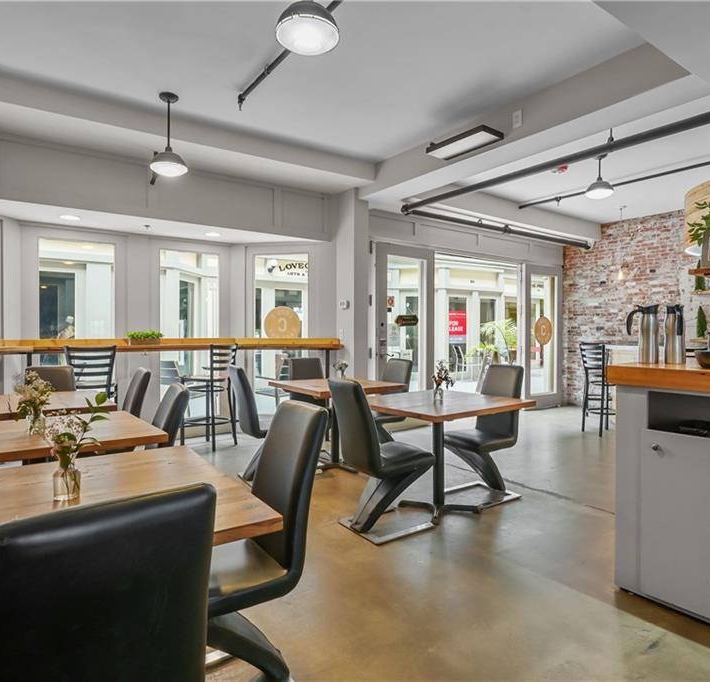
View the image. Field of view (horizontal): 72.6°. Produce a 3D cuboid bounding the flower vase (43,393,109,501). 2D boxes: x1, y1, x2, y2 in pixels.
[{"bbox_3d":[-0.825,0.310,1.415,0.160,0.305,0.155,-1,1,-30],"label":"flower vase"}]

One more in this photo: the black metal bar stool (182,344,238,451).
[{"bbox_3d":[-1.534,0.575,5.149,0.460,1.090,0.410,1,1,30],"label":"black metal bar stool"}]

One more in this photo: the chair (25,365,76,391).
[{"bbox_3d":[-2.339,0.681,3.756,0.420,0.950,0.580,-1,1,-36],"label":"chair"}]

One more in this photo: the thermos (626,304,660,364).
[{"bbox_3d":[1.455,-0.036,2.450,0.155,0.300,0.100,1,1,31],"label":"thermos"}]

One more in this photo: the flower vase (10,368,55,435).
[{"bbox_3d":[-1.527,0.291,2.280,0.165,0.295,0.160,-1,1,-30],"label":"flower vase"}]

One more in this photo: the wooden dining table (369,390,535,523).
[{"bbox_3d":[0.600,0.790,3.395,0.950,0.750,0.870,-1,1,-36],"label":"wooden dining table"}]

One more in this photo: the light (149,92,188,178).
[{"bbox_3d":[-1.366,-1.510,3.527,0.265,0.535,0.265,0,1,0],"label":"light"}]

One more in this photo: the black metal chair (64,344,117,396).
[{"bbox_3d":[-2.420,0.597,4.450,0.430,1.090,0.470,-1,1,-27],"label":"black metal chair"}]

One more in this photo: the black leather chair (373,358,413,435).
[{"bbox_3d":[0.191,0.666,4.426,0.610,0.930,0.430,-1,1,-36],"label":"black leather chair"}]

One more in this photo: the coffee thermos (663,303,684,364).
[{"bbox_3d":[1.624,-0.033,2.441,0.110,0.305,0.165,0,1,17],"label":"coffee thermos"}]

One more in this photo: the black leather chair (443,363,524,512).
[{"bbox_3d":[0.947,0.686,3.636,0.580,0.950,0.420,-1,1,-36],"label":"black leather chair"}]

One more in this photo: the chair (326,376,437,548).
[{"bbox_3d":[0.135,0.689,2.989,0.620,0.930,0.430,-1,1,-36],"label":"chair"}]

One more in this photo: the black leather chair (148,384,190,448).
[{"bbox_3d":[-1.174,0.698,2.409,0.620,0.930,0.430,-1,1,-36],"label":"black leather chair"}]

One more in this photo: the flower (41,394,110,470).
[{"bbox_3d":[-0.775,0.248,1.340,0.190,0.215,0.170,0,1,0],"label":"flower"}]

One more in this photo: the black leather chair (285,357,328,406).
[{"bbox_3d":[-0.356,0.663,4.781,0.420,0.950,0.580,-1,1,-36],"label":"black leather chair"}]

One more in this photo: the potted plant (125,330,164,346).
[{"bbox_3d":[-2.203,-0.033,5.084,0.380,0.160,0.140,-1,1,-36],"label":"potted plant"}]

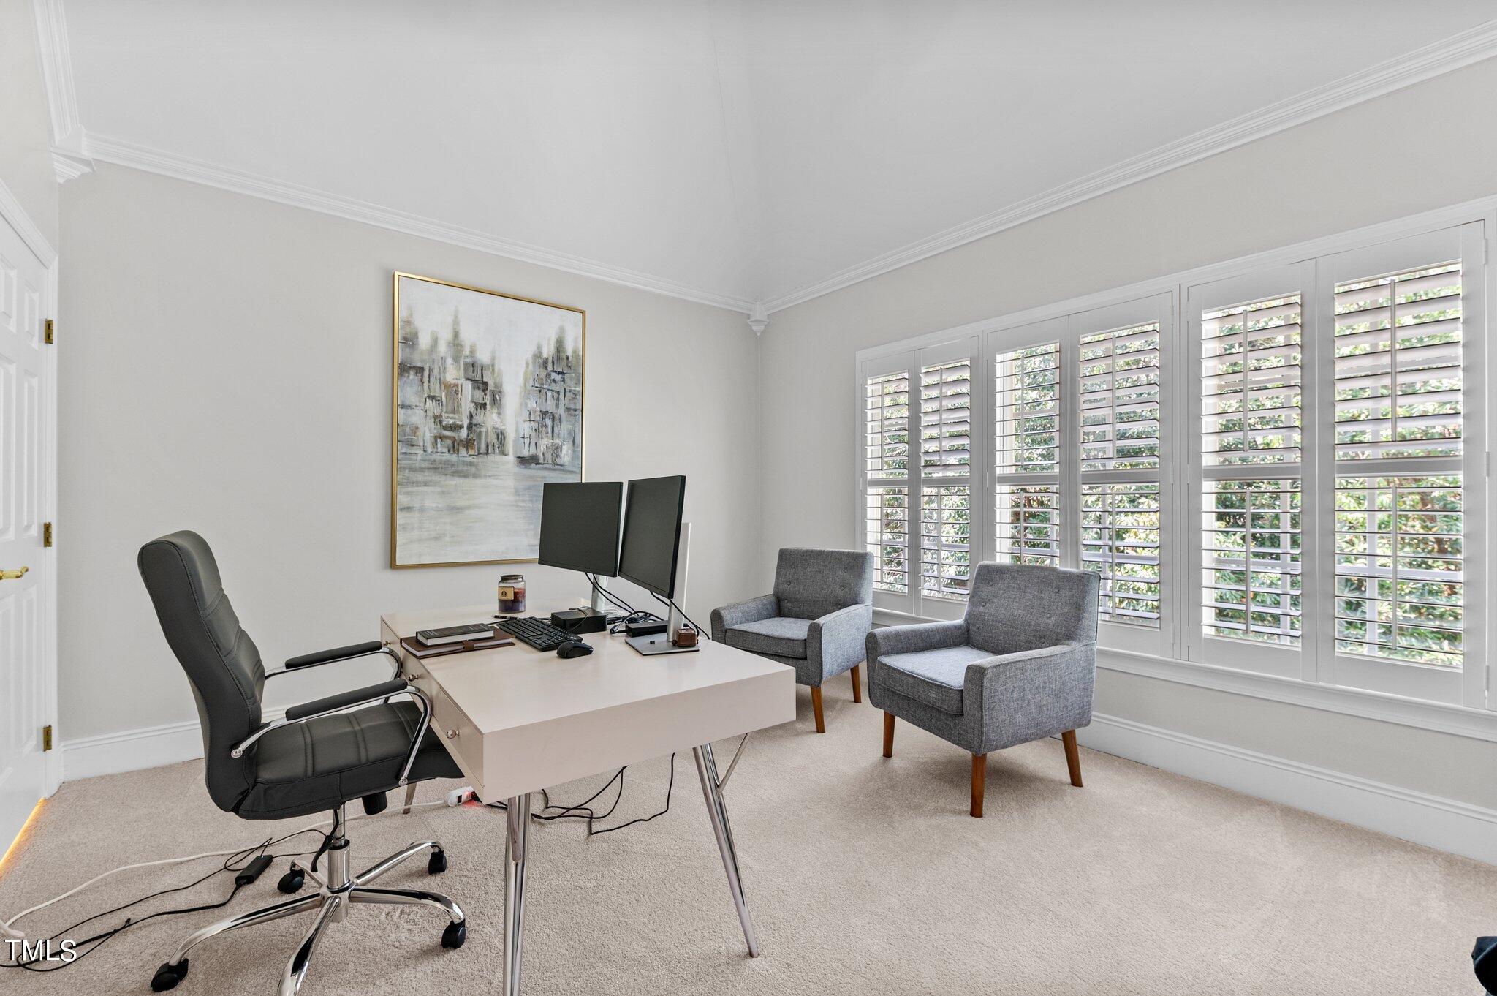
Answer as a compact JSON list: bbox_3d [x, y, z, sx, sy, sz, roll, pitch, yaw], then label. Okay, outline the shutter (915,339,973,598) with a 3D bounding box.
[{"bbox_3d":[1.095,-0.101,3.466,0.070,1.460,0.360,0,0,-39],"label":"shutter"}]

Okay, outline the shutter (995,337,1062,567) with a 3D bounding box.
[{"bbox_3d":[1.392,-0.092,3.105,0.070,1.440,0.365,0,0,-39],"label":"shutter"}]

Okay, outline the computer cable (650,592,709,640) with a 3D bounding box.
[{"bbox_3d":[-0.185,0.319,1.675,0.160,0.150,0.070,0,0,-30],"label":"computer cable"}]

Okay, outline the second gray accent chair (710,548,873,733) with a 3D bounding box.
[{"bbox_3d":[0.258,0.739,3.536,0.660,0.840,0.720,0,0,30],"label":"second gray accent chair"}]

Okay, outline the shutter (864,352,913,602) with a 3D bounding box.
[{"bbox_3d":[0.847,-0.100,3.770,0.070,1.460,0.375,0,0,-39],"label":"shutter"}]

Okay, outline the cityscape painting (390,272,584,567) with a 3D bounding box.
[{"bbox_3d":[-1.422,-0.401,3.552,1.040,1.540,0.045,0,0,-37],"label":"cityscape painting"}]

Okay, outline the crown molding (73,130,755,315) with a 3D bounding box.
[{"bbox_3d":[-1.325,-1.433,3.605,3.550,0.100,0.070,0,0,-37],"label":"crown molding"}]

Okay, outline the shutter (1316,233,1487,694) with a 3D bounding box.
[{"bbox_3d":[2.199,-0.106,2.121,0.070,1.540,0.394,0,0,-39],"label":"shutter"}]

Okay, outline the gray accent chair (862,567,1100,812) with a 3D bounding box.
[{"bbox_3d":[1.010,0.735,2.693,0.720,0.840,0.660,0,0,-30],"label":"gray accent chair"}]

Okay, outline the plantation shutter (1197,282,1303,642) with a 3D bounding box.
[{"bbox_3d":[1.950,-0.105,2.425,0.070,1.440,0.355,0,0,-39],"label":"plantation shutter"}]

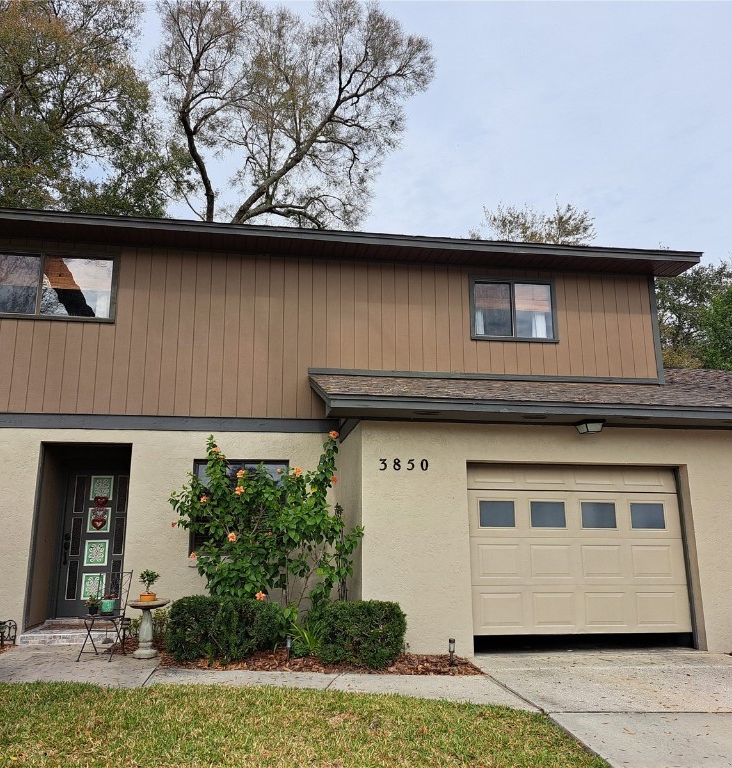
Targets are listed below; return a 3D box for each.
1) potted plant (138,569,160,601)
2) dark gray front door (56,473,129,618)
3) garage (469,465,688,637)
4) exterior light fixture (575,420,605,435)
[{"bbox_3d":[-2.396,2.216,7.857,0.225,0.334,0.225,2,-13,-9],"label":"potted plant"},{"bbox_3d":[-3.678,2.165,9.749,0.930,1.994,0.070,2,-13,-9],"label":"dark gray front door"},{"bbox_3d":[2.470,1.885,8.385,2.740,2.030,0.080,2,-13,-9],"label":"garage"},{"bbox_3d":[2.601,0.503,8.232,0.270,0.130,0.280,2,-13,-9],"label":"exterior light fixture"}]

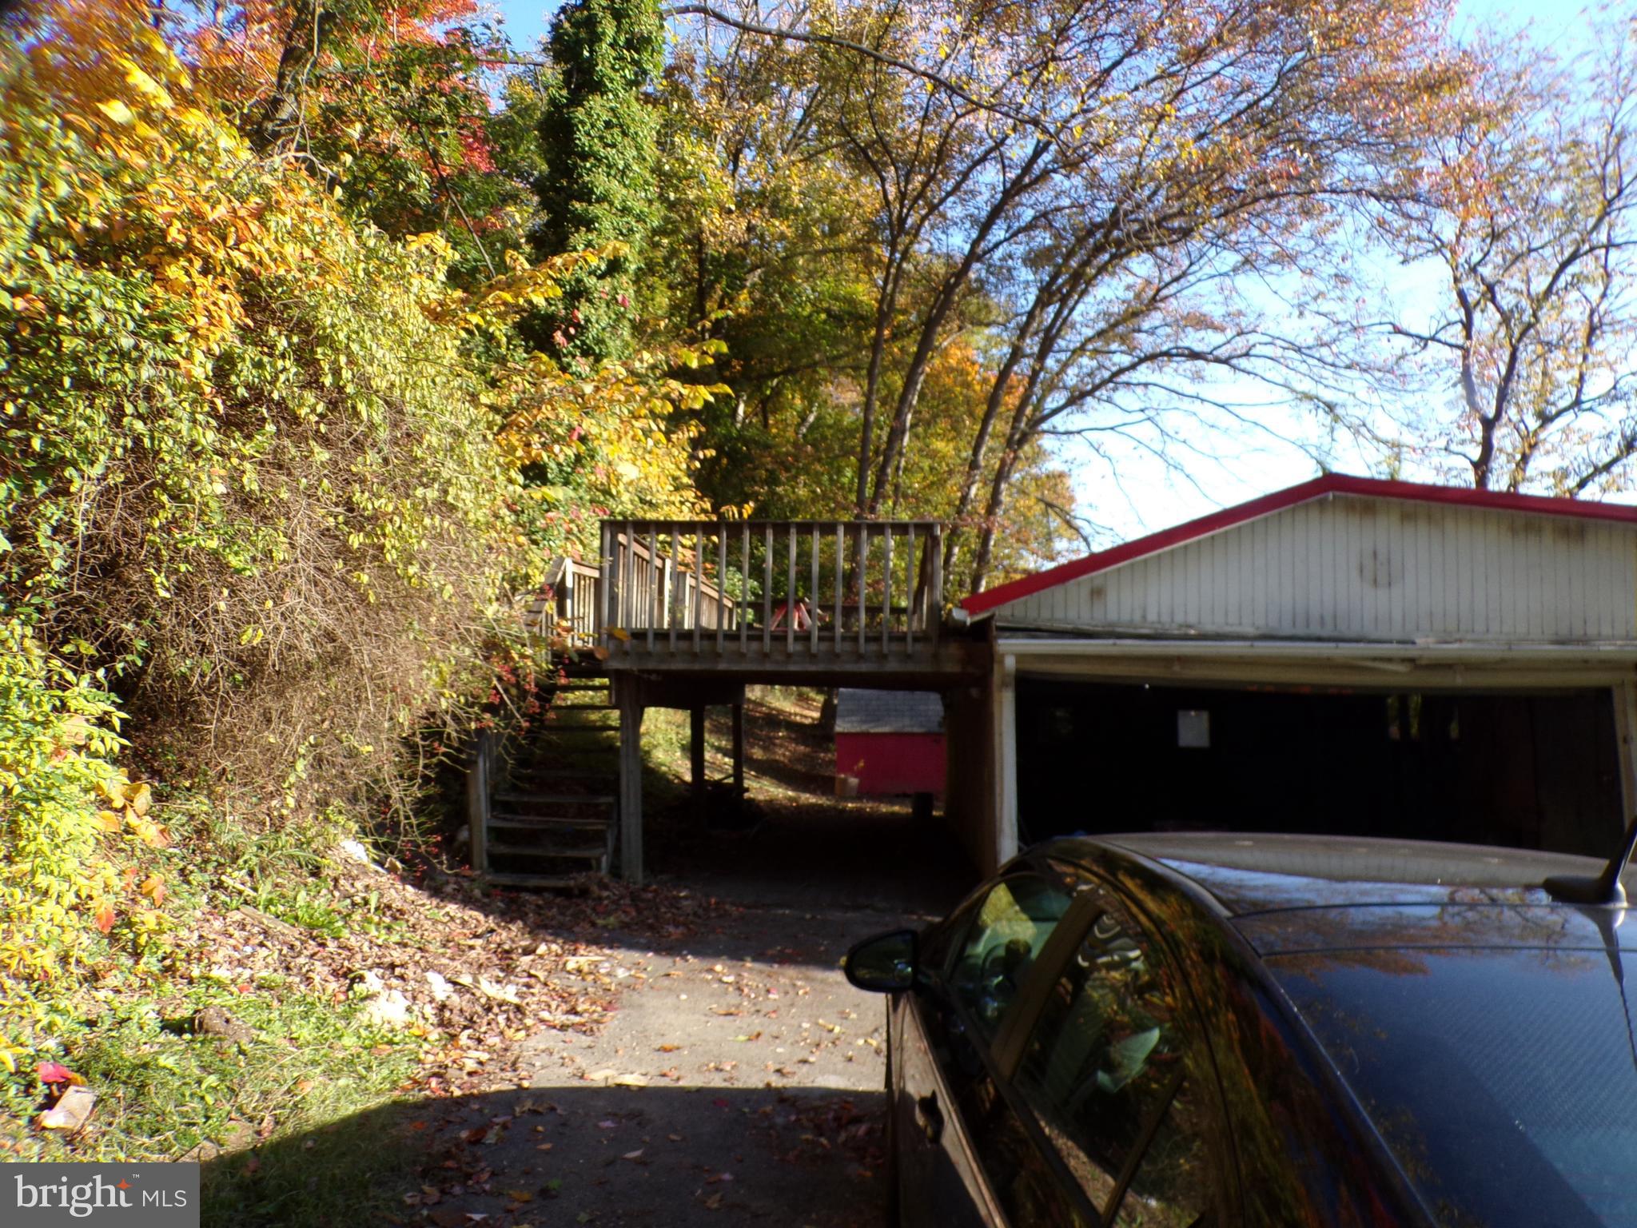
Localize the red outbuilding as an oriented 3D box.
[{"bbox_3d":[1.436,2.460,22.531,2.100,2.200,2.400,0,-5,4],"label":"red outbuilding"}]

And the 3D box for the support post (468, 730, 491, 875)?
[{"bbox_3d":[-2.712,1.499,9.050,0.100,1.160,0.100,-2,-5,4],"label":"support post"}]

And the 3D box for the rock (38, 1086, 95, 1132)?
[{"bbox_3d":[-2.648,1.746,4.000,0.130,0.070,0.130,0,-5,4],"label":"rock"}]

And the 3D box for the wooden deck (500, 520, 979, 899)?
[{"bbox_3d":[-0.370,1.061,13.161,4.000,3.130,7.900,0,-5,4],"label":"wooden deck"}]

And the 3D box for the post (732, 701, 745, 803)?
[{"bbox_3d":[-1.197,2.088,17.000,0.140,1.550,0.140,0,-5,4],"label":"post"}]

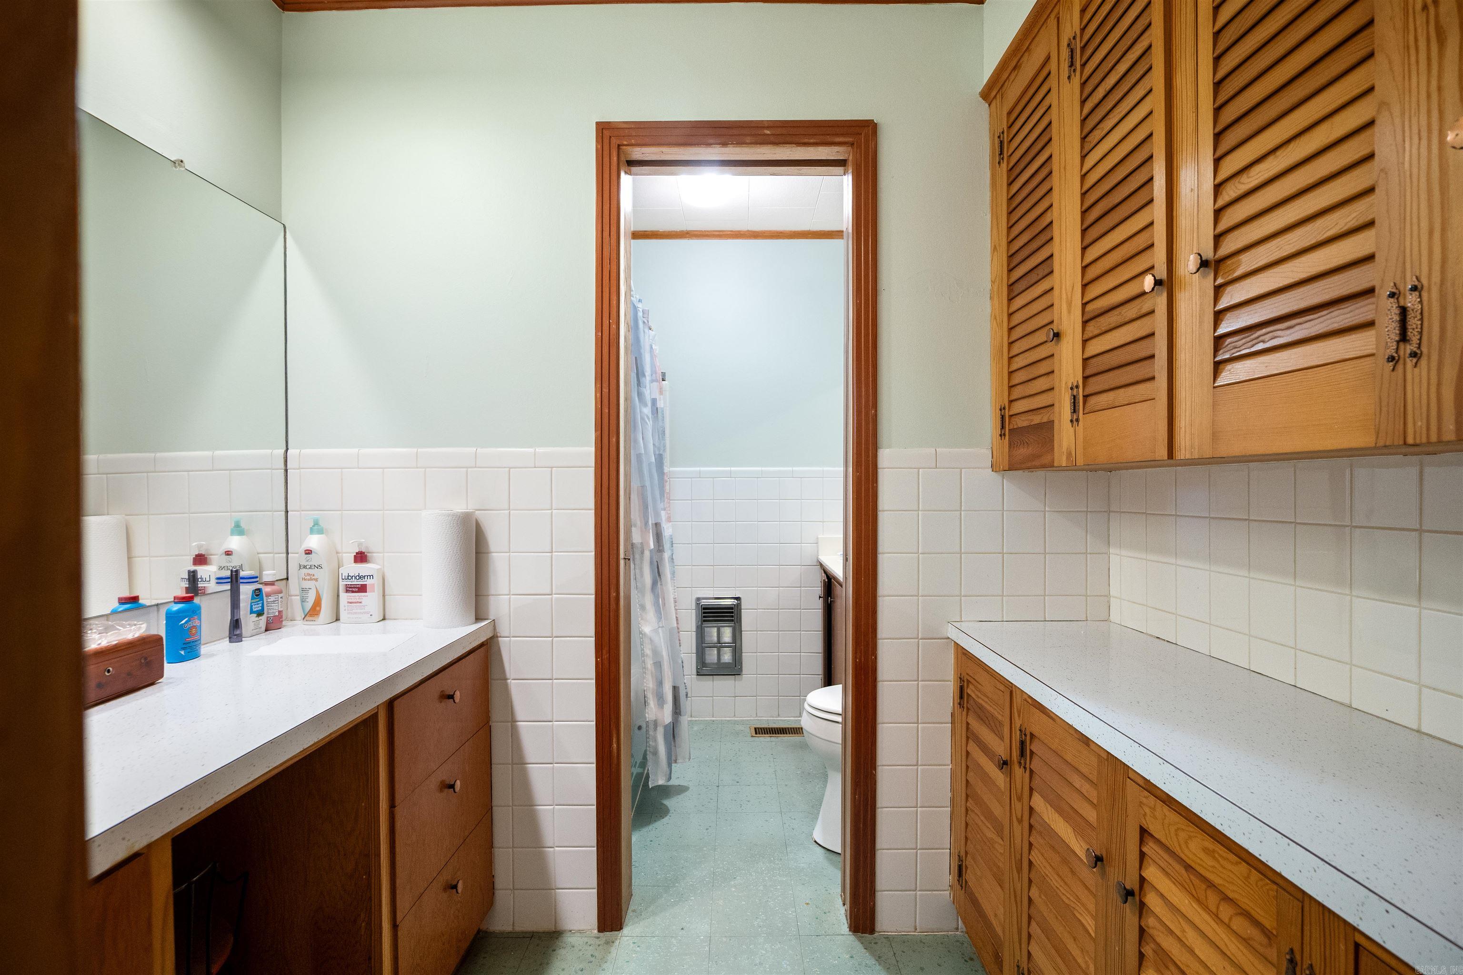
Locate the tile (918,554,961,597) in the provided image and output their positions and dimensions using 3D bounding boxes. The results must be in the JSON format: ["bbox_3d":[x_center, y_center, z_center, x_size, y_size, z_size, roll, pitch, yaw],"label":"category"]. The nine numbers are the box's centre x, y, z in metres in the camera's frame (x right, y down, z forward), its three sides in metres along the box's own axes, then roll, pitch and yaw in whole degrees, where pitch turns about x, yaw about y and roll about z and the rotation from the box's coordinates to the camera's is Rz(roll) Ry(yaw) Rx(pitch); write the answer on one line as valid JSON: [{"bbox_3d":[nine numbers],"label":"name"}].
[{"bbox_3d":[0.543,0.228,1.692,0.108,0.108,0.009,0,0,0],"label":"tile"}]

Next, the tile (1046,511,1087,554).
[{"bbox_3d":[0.873,0.117,1.692,0.108,0.108,0.009,0,0,0],"label":"tile"}]

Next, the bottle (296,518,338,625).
[{"bbox_3d":[-1.048,0.209,1.652,0.095,0.270,0.063,0,0,0],"label":"bottle"}]

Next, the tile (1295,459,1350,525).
[{"bbox_3d":[0.983,0.007,1.076,0.010,0.110,0.100,0,0,0],"label":"tile"}]

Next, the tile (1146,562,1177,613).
[{"bbox_3d":[0.984,0.228,1.482,0.009,0.108,0.104,0,0,0],"label":"tile"}]

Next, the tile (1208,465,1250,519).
[{"bbox_3d":[0.984,0.007,1.280,0.009,0.108,0.104,0,0,0],"label":"tile"}]

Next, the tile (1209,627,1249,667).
[{"bbox_3d":[0.983,0.314,1.277,0.010,0.065,0.100,0,0,0],"label":"tile"}]

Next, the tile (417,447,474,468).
[{"bbox_3d":[-0.743,-0.077,1.702,0.151,0.050,0.010,0,0,0],"label":"tile"}]

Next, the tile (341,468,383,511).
[{"bbox_3d":[-0.953,0.006,1.685,0.106,0.106,0.010,0,0,0],"label":"tile"}]

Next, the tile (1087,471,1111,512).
[{"bbox_3d":[0.950,0.008,1.685,0.056,0.108,0.010,0,0,0],"label":"tile"}]

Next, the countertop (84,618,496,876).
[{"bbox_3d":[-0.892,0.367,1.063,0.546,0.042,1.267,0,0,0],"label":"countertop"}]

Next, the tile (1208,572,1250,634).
[{"bbox_3d":[0.993,0.229,1.291,0.010,0.107,0.103,0,0,0],"label":"tile"}]

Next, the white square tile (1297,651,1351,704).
[{"bbox_3d":[0.983,0.314,1.076,0.010,0.065,0.100,0,0,0],"label":"white square tile"}]

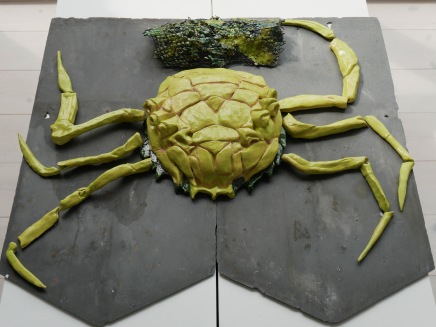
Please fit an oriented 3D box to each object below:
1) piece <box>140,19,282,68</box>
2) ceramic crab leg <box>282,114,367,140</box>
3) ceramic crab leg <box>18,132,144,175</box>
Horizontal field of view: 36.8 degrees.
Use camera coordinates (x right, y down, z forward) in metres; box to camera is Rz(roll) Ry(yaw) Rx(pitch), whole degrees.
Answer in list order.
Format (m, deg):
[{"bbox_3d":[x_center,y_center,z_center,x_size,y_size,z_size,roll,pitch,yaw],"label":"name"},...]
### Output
[{"bbox_3d":[-0.007,-0.204,1.104,0.232,0.055,0.075,0,54,-1],"label":"piece"},{"bbox_3d":[0.167,-0.058,1.015,0.135,0.030,0.038,0,54,-1],"label":"ceramic crab leg"},{"bbox_3d":[-0.207,-0.014,0.978,0.188,0.030,0.068,0,54,-1],"label":"ceramic crab leg"}]

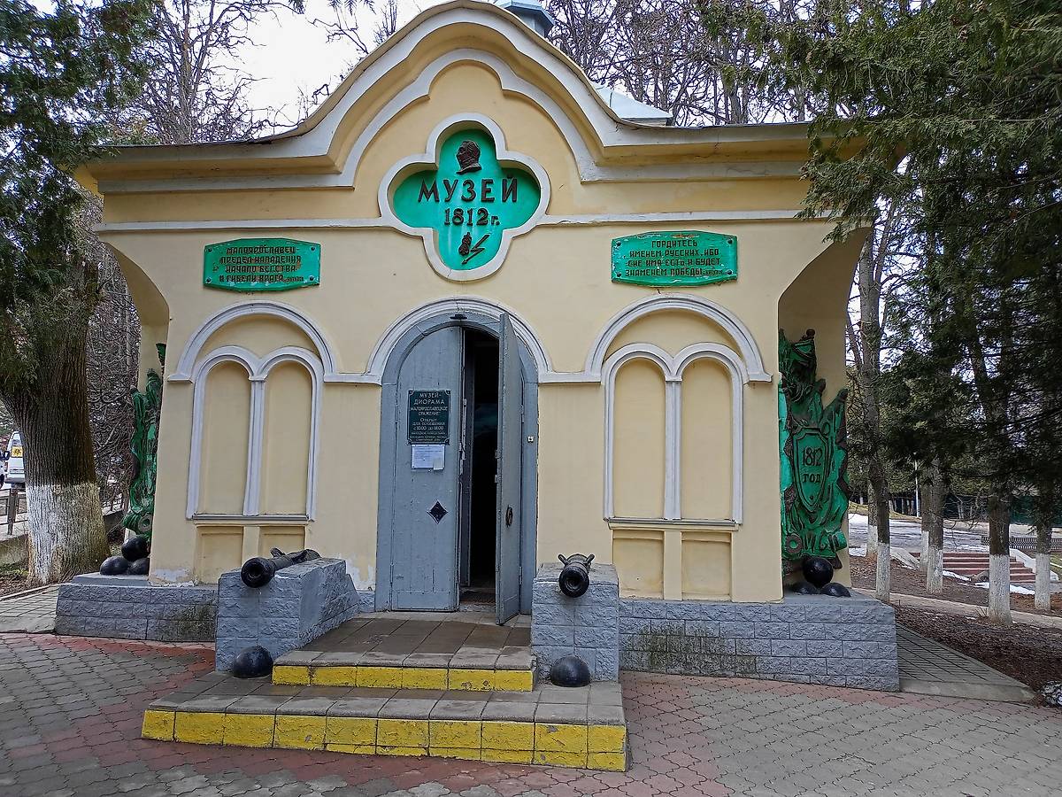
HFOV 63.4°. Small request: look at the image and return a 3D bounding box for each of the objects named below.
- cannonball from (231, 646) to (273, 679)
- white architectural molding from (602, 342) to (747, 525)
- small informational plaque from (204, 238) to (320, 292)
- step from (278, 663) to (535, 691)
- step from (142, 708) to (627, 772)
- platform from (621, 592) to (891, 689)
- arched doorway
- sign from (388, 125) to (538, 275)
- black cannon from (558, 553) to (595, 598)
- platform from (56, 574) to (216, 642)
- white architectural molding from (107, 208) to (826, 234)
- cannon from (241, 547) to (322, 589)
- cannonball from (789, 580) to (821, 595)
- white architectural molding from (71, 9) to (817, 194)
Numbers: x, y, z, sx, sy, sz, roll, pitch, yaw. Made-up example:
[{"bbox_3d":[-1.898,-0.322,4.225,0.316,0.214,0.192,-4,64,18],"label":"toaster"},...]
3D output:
[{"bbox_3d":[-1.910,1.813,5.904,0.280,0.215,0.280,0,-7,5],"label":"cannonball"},{"bbox_3d":[1.232,0.294,7.449,1.219,1.566,0.096,0,-4,5],"label":"white architectural molding"},{"bbox_3d":[-2.585,-1.283,8.230,1.135,0.523,0.050,0,-6,5],"label":"small informational plaque"},{"bbox_3d":[-0.830,1.818,5.702,1.700,0.150,0.300,0,-7,5],"label":"step"},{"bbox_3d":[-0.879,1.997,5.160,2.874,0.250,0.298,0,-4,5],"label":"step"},{"bbox_3d":[1.927,2.139,7.810,2.350,0.680,1.200,0,-7,5],"label":"platform"},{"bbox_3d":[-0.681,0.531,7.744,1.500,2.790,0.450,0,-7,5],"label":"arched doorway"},{"bbox_3d":[-0.637,-1.891,8.182,1.440,1.450,0.100,0,-7,5],"label":"sign"},{"bbox_3d":[0.333,1.267,6.296,0.260,0.235,1.160,0,-6,5],"label":"black cannon"},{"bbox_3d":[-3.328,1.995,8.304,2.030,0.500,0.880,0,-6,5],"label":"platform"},{"bbox_3d":[-0.617,-1.581,7.725,6.944,0.080,0.075,0,-4,5],"label":"white architectural molding"},{"bbox_3d":[-1.840,1.248,6.469,0.260,0.235,1.160,0,-6,5],"label":"cannon"},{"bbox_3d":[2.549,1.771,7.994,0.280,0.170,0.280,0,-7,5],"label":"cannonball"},{"bbox_3d":[-0.694,-2.806,8.034,6.940,1.600,0.400,0,-7,5],"label":"white architectural molding"}]

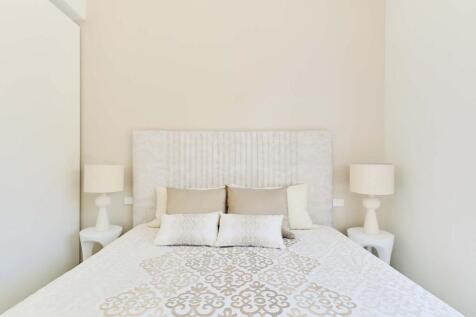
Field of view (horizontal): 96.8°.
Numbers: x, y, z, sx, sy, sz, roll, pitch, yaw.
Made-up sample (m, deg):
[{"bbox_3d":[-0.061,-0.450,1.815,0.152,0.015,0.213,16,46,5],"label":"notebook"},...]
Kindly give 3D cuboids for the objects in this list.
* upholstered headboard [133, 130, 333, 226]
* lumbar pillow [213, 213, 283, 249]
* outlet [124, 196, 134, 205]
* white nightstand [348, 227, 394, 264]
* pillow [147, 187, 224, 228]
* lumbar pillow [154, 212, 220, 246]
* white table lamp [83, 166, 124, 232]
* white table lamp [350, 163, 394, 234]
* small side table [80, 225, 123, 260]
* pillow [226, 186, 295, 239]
[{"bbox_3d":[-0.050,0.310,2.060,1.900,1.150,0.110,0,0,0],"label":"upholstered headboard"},{"bbox_3d":[0.107,0.540,1.655,0.480,0.270,0.120,0,-38,0],"label":"lumbar pillow"},{"bbox_3d":[-1.085,0.426,2.120,0.100,0.075,0.015,0,0,0],"label":"outlet"},{"bbox_3d":[1.170,0.885,1.870,0.380,0.460,0.380,0,0,0],"label":"white nightstand"},{"bbox_3d":[-0.460,0.450,1.900,0.640,0.420,0.150,0,-18,0],"label":"pillow"},{"bbox_3d":[-0.378,0.540,1.670,0.480,0.270,0.120,0,-38,0],"label":"lumbar pillow"},{"bbox_3d":[-1.215,0.358,1.940,0.330,0.595,0.330,0,0,0],"label":"white table lamp"},{"bbox_3d":[1.185,0.352,1.870,0.335,0.605,0.335,0,0,0],"label":"white table lamp"},{"bbox_3d":[-1.235,0.885,1.930,0.370,0.460,0.370,0,0,0],"label":"small side table"},{"bbox_3d":[0.170,0.450,1.800,0.550,0.430,0.150,0,-22,0],"label":"pillow"}]

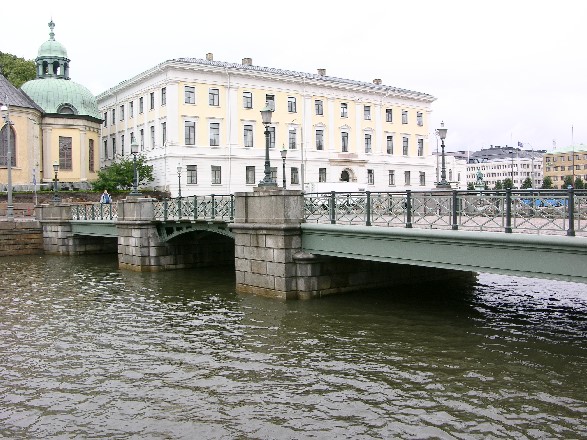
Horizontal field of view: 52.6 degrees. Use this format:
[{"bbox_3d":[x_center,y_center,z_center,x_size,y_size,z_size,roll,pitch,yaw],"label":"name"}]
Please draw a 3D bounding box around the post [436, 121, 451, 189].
[{"bbox_3d":[6.673,-2.914,26.400,0.500,3.000,0.500,-2,2,-35],"label":"post"}]

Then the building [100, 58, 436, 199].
[{"bbox_3d":[-2.824,-10.269,88.968,45.400,18.300,24.100,-2,2,-35],"label":"building"}]

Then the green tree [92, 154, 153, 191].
[{"bbox_3d":[-19.547,-4.707,68.074,6.300,5.600,5.600,-2,2,-35],"label":"green tree"}]

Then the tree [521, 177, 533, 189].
[{"bbox_3d":[67.748,-8.521,172.101,3.300,7.600,3.300,-2,2,-35],"label":"tree"}]

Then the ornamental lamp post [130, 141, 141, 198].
[{"bbox_3d":[-8.345,-2.794,31.400,0.500,3.000,0.500,-2,2,-35],"label":"ornamental lamp post"}]

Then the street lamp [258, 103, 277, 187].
[{"bbox_3d":[-0.922,-2.692,21.300,0.500,3.000,0.500,-2,2,-35],"label":"street lamp"}]

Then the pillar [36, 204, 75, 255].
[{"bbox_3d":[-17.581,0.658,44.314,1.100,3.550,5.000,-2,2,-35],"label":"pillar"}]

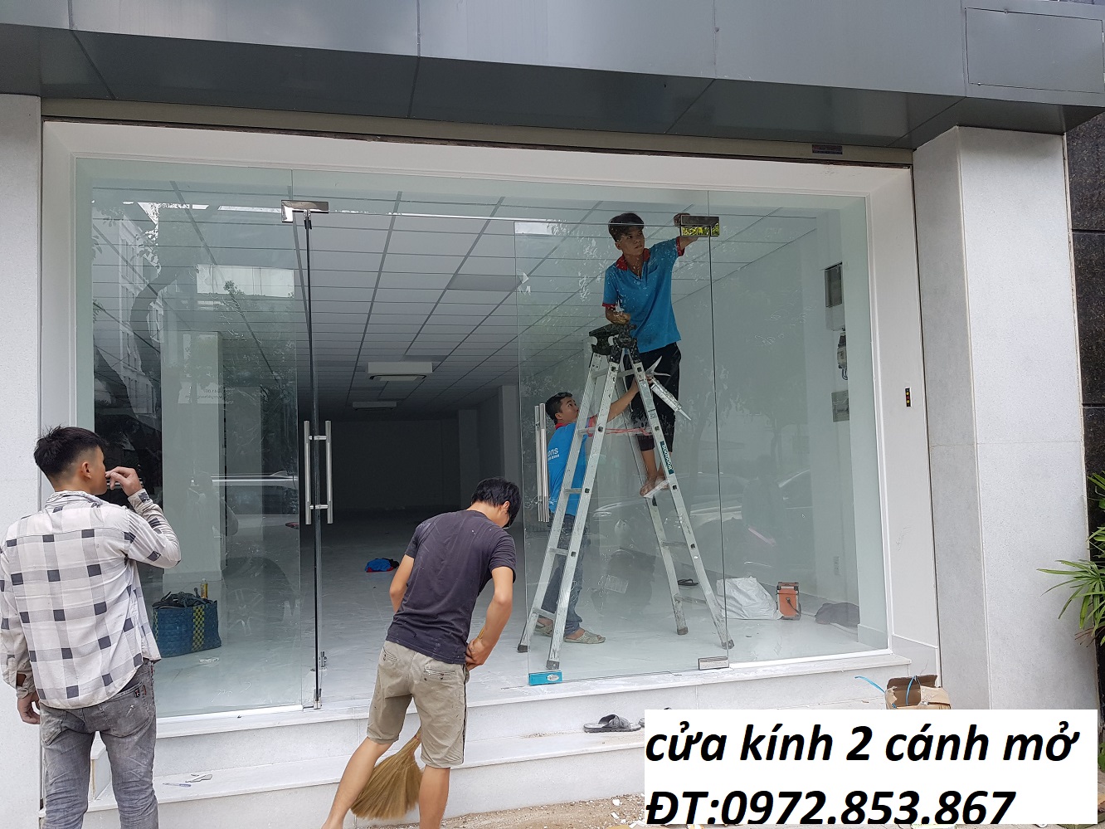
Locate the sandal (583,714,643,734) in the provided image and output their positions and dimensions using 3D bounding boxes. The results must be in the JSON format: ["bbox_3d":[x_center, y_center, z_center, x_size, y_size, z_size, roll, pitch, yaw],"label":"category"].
[{"bbox_3d":[0.280,1.422,3.840,0.268,0.070,0.098,-2,-3,-2],"label":"sandal"}]

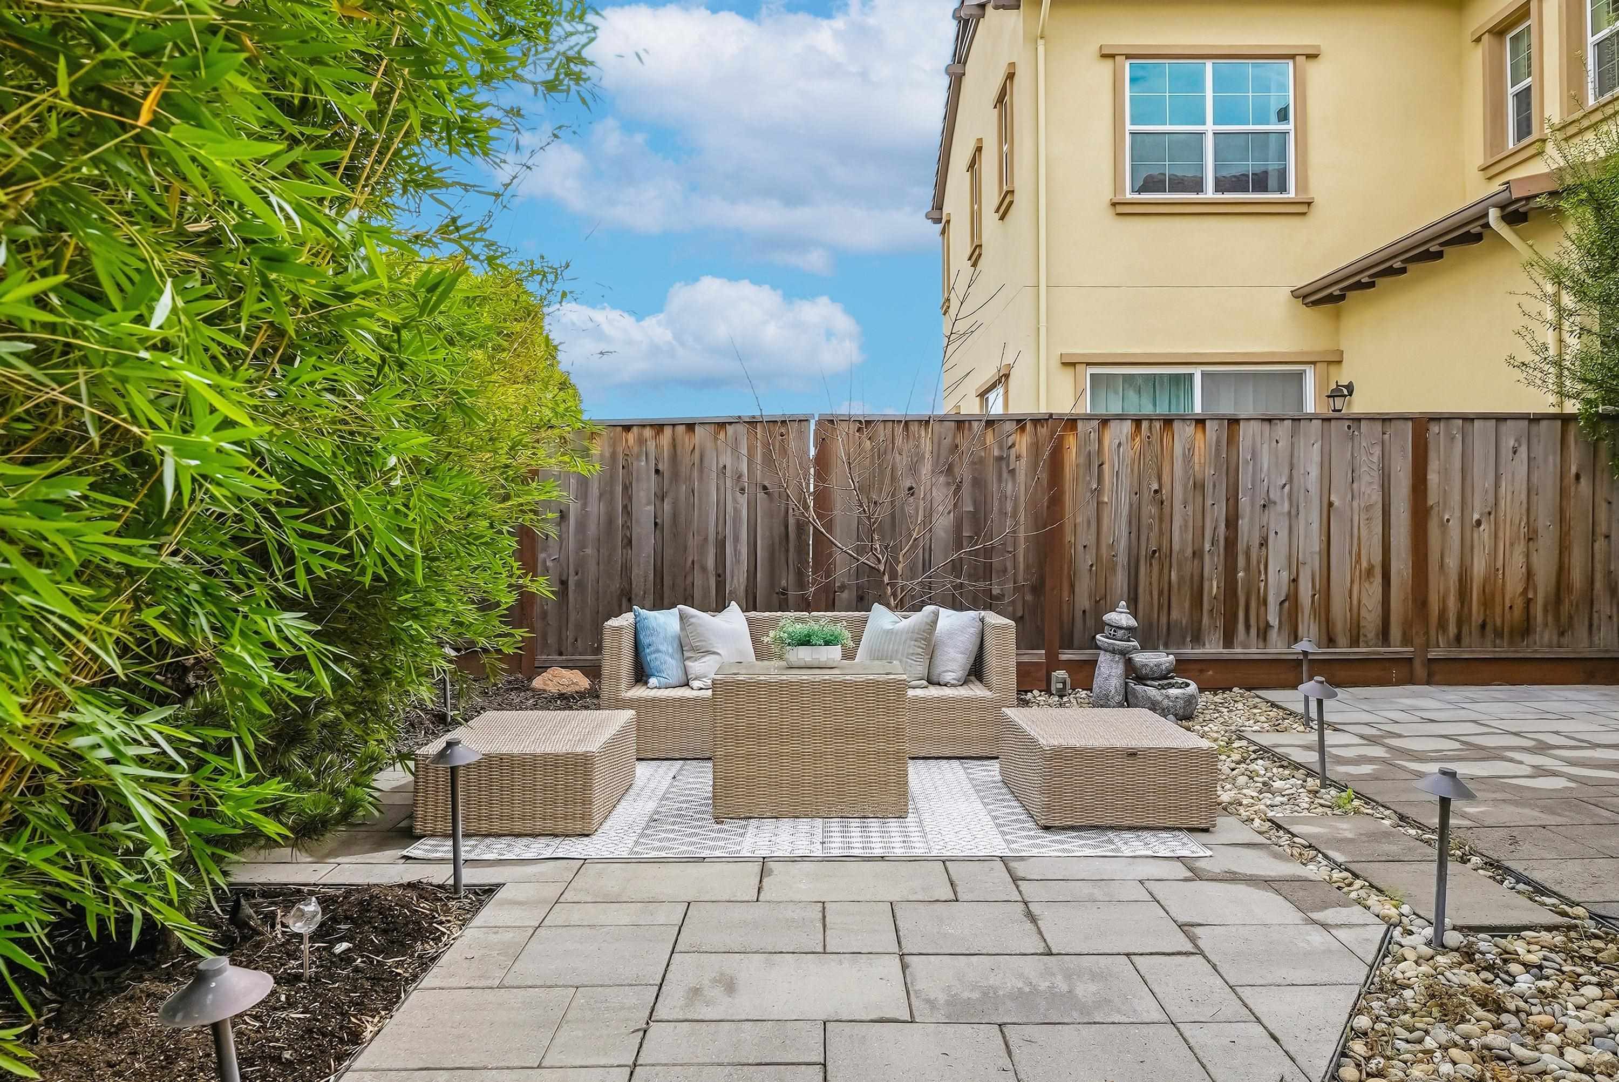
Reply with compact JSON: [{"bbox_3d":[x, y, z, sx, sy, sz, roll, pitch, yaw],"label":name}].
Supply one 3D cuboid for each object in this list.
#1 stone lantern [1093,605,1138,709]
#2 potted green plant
[{"bbox_3d":[1.944,0.716,6.872,0.282,0.659,0.263,0,1,0],"label":"stone lantern"},{"bbox_3d":[0.005,0.415,4.488,0.332,0.203,0.188,0,1,0],"label":"potted green plant"}]

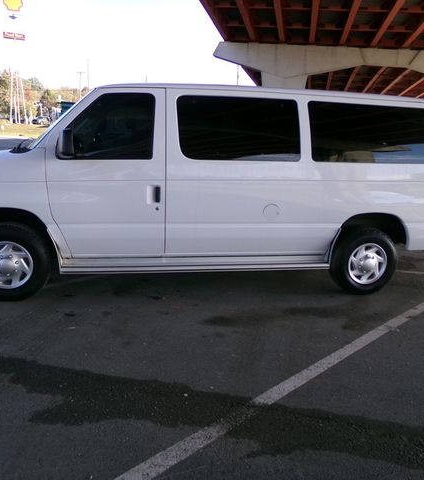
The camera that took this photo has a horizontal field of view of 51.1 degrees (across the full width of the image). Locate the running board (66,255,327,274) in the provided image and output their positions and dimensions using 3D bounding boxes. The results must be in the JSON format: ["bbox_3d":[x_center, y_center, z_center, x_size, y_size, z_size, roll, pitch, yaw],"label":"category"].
[{"bbox_3d":[-0.115,0.240,4.293,2.573,0.120,0.200,-1,12,-8],"label":"running board"}]

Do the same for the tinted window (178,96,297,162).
[{"bbox_3d":[0.261,-1.028,4.125,1.160,0.576,0.060,-1,2,-8],"label":"tinted window"}]

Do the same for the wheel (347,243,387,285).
[{"bbox_3d":[1.595,0.236,4.606,0.442,0.442,0.160,0,12,-8],"label":"wheel"}]

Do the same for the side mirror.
[{"bbox_3d":[-1.231,-0.817,3.755,0.130,0.270,0.240,0,12,-8],"label":"side mirror"}]

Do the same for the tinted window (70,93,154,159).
[{"bbox_3d":[-0.908,-1.017,3.969,0.803,0.594,0.060,-1,2,-8],"label":"tinted window"}]

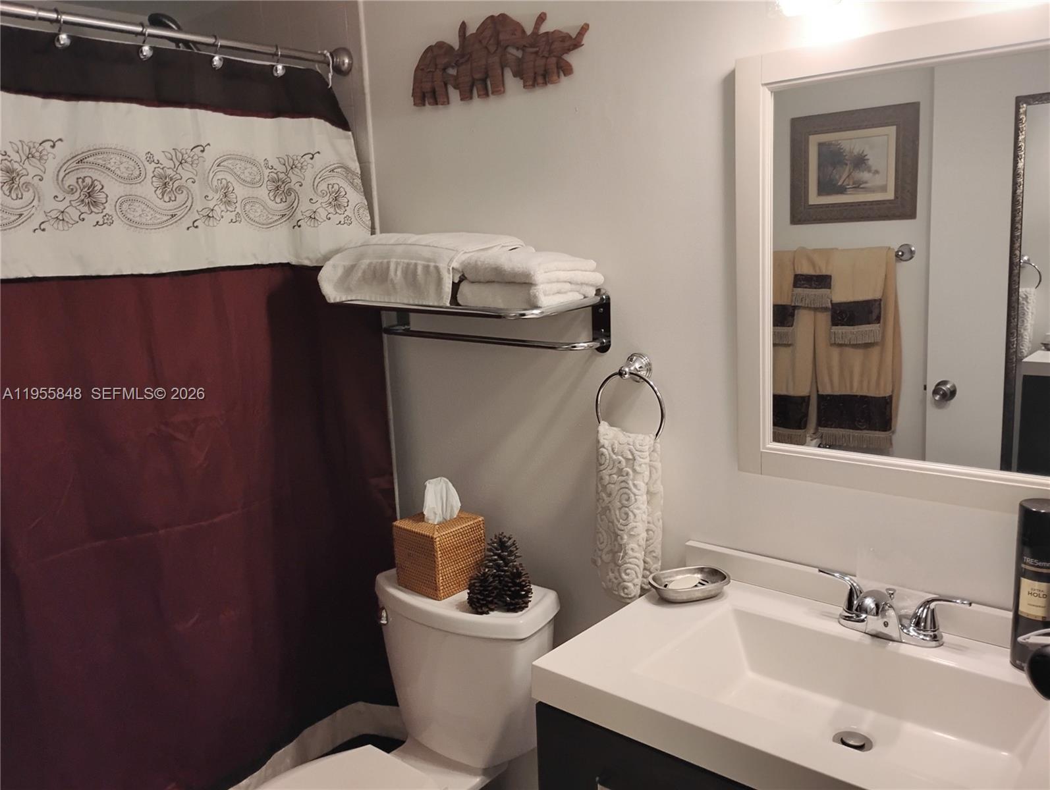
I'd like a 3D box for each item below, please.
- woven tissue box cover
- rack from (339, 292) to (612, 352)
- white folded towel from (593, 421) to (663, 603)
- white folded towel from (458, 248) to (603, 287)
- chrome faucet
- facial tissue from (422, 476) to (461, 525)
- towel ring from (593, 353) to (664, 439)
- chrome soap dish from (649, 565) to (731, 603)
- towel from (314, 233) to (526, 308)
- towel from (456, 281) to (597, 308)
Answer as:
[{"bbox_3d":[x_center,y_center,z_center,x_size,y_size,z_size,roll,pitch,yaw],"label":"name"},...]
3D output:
[{"bbox_3d":[-0.196,0.360,1.950,0.137,0.149,0.139,6,14,40],"label":"woven tissue box cover"},{"bbox_3d":[-0.149,-0.150,1.792,0.635,0.132,0.240,6,14,40],"label":"rack"},{"bbox_3d":[0.206,0.228,1.664,0.130,0.356,0.077,6,14,40],"label":"white folded towel"},{"bbox_3d":[0.013,-0.247,1.640,0.205,0.056,0.205,6,14,40],"label":"white folded towel"},{"bbox_3d":[0.551,0.338,1.319,0.230,0.092,0.140,6,14,40],"label":"chrome faucet"},{"bbox_3d":[-0.186,0.231,1.883,0.075,0.102,0.050,6,14,40],"label":"facial tissue"},{"bbox_3d":[0.214,0.015,1.637,0.157,0.184,0.064,6,14,40],"label":"towel ring"},{"bbox_3d":[0.295,0.343,1.522,0.148,0.032,0.090,-6,11,-18],"label":"chrome soap dish"},{"bbox_3d":[-0.228,-0.277,1.842,0.450,0.144,0.210,6,14,40],"label":"towel"},{"bbox_3d":[0.004,-0.201,1.658,0.214,0.045,0.180,6,14,40],"label":"towel"}]

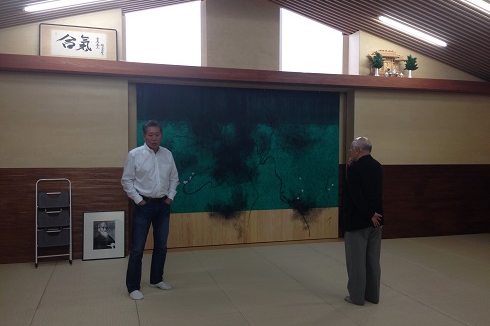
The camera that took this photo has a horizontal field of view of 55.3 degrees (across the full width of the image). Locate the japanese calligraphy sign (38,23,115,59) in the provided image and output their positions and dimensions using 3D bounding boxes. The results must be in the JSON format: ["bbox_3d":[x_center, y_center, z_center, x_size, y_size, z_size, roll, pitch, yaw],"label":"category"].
[{"bbox_3d":[-2.222,-1.592,6.301,1.012,0.487,0.030,0,-3,-17],"label":"japanese calligraphy sign"}]

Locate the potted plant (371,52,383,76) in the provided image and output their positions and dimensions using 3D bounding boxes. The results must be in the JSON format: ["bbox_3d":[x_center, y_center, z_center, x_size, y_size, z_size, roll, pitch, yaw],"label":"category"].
[{"bbox_3d":[2.102,-1.569,7.425,0.185,0.401,0.157,0,2,-17],"label":"potted plant"}]

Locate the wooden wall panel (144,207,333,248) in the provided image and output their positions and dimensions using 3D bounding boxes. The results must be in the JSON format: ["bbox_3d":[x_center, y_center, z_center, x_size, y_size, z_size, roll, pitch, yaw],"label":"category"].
[{"bbox_3d":[-0.008,0.992,7.215,3.209,0.512,0.040,0,2,-17],"label":"wooden wall panel"}]

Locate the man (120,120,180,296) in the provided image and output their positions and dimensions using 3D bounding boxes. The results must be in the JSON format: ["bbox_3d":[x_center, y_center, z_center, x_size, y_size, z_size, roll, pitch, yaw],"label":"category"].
[{"bbox_3d":[-0.972,0.446,4.805,0.560,1.773,0.400,-1,2,-31],"label":"man"}]

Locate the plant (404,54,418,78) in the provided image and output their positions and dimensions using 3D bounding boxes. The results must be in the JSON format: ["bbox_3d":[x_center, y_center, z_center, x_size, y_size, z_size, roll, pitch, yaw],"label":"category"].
[{"bbox_3d":[2.701,-1.572,7.603,0.215,0.399,0.183,0,2,-17],"label":"plant"}]

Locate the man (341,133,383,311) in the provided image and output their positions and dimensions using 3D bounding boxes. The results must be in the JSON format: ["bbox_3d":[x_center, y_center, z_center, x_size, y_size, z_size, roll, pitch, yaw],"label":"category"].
[{"bbox_3d":[1.144,0.547,4.551,0.480,1.610,0.380,-2,3,-45],"label":"man"}]

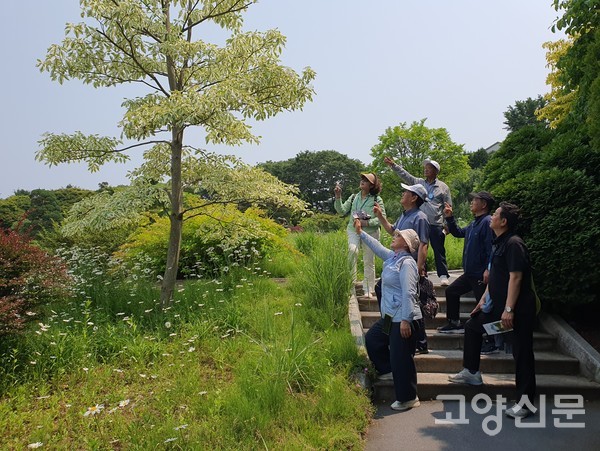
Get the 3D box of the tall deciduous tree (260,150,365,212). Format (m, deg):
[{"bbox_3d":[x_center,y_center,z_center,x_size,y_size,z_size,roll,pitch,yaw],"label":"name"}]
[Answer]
[{"bbox_3d":[0.950,-2.750,34.000,7.800,5.900,7.000,0,0,0],"label":"tall deciduous tree"}]

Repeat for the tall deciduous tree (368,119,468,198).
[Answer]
[{"bbox_3d":[5.500,-2.250,20.500,4.700,5.300,4.400,0,0,0],"label":"tall deciduous tree"}]

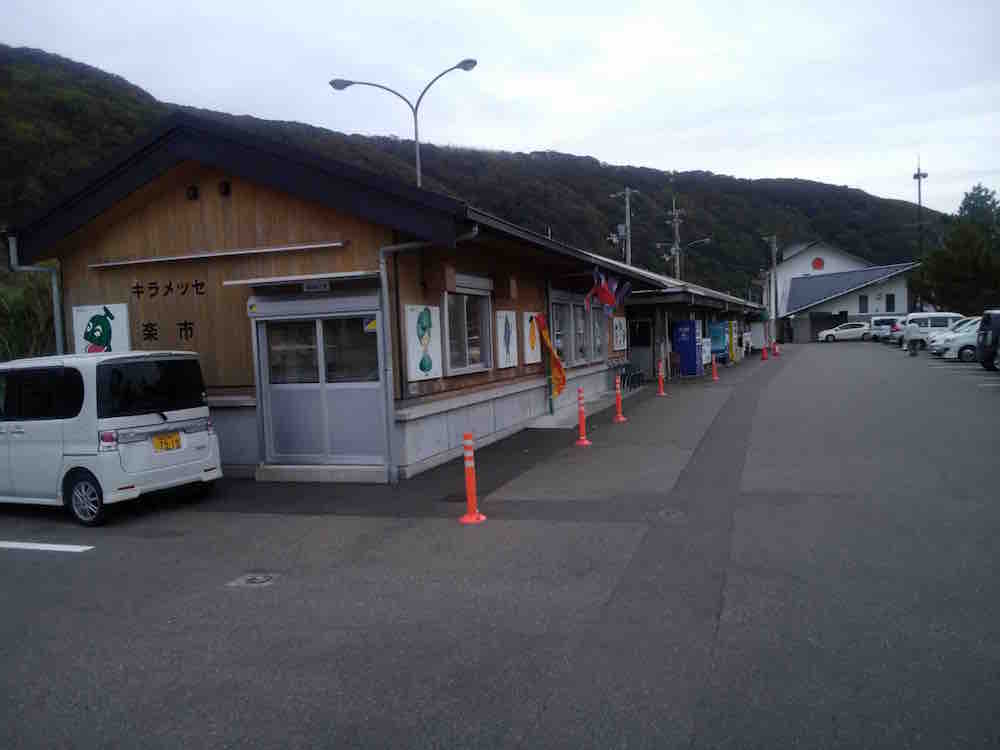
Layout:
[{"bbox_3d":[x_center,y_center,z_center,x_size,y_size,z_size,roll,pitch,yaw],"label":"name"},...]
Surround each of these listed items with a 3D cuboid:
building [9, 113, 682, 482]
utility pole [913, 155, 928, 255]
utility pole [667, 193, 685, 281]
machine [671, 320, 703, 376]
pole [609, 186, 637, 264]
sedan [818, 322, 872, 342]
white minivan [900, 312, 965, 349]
[{"bbox_3d":[-0.576,-1.592,18.525,7.050,4.780,18.260,-2,3,20],"label":"building"},{"bbox_3d":[43.577,-13.586,80.466,1.450,17.700,0.700,-2,3,24],"label":"utility pole"},{"bbox_3d":[14.332,-8.244,62.314,1.450,11.920,0.700,-1,4,31],"label":"utility pole"},{"bbox_3d":[6.312,-0.891,26.351,0.800,1.830,1.100,-2,3,25],"label":"machine"},{"bbox_3d":[8.930,-7.324,54.370,1.900,11.470,0.800,-1,4,31],"label":"pole"},{"bbox_3d":[25.972,-3.291,57.805,4.450,1.480,1.740,-2,3,20],"label":"sedan"},{"bbox_3d":[22.514,-2.340,38.968,4.500,1.840,1.700,-2,3,20],"label":"white minivan"}]

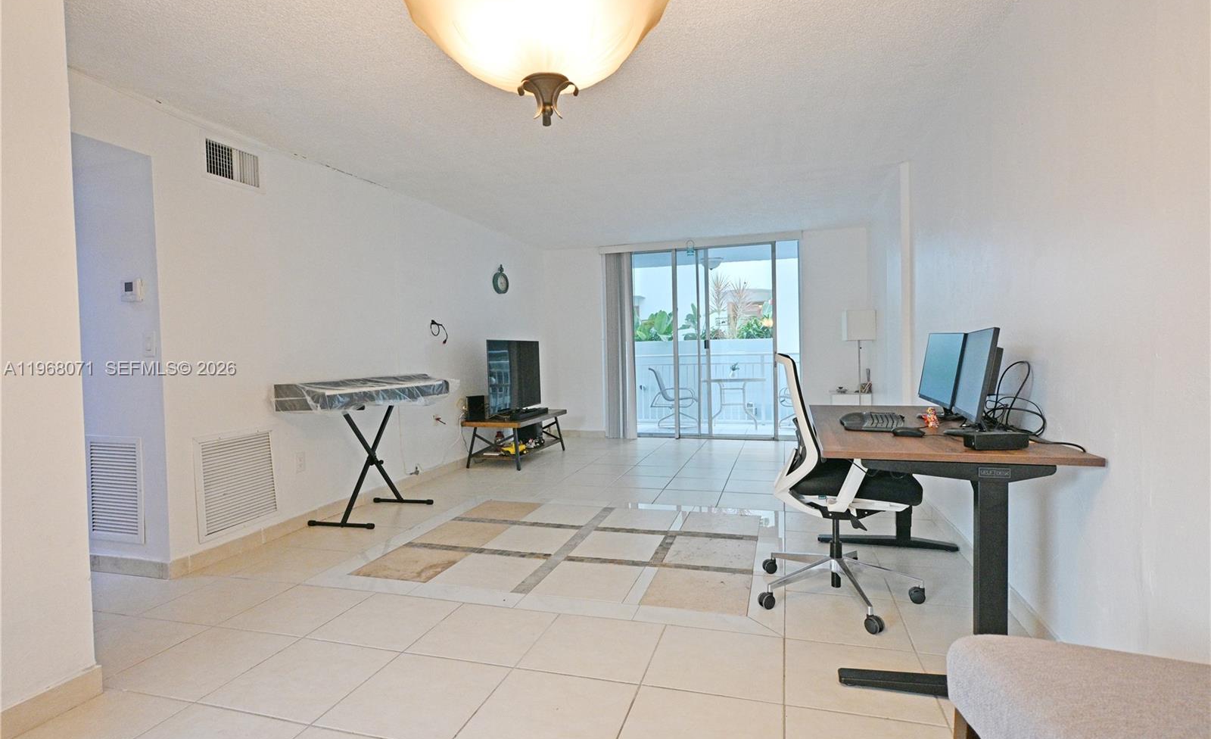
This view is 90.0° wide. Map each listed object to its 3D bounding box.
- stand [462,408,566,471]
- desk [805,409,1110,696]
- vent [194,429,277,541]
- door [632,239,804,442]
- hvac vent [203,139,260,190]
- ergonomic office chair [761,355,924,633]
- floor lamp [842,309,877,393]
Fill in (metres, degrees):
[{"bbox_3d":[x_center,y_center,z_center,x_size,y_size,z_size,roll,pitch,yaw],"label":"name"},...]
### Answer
[{"bbox_3d":[-0.925,0.718,6.438,0.615,0.465,1.190,-1,2,17],"label":"stand"},{"bbox_3d":[1.321,0.617,2.639,0.760,0.775,1.720,-1,2,17],"label":"desk"},{"bbox_3d":[-2.135,0.649,3.533,0.030,0.550,0.520,-1,2,17],"label":"vent"},{"bbox_3d":[1.308,-0.313,7.484,2.120,2.360,0.120,-1,2,17],"label":"door"},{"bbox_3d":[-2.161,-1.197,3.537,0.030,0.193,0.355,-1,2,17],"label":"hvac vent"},{"bbox_3d":[1.030,0.469,2.668,0.660,1.080,0.660,-1,2,24],"label":"ergonomic office chair"},{"bbox_3d":[2.652,0.120,6.308,0.285,1.495,0.285,-1,2,14],"label":"floor lamp"}]

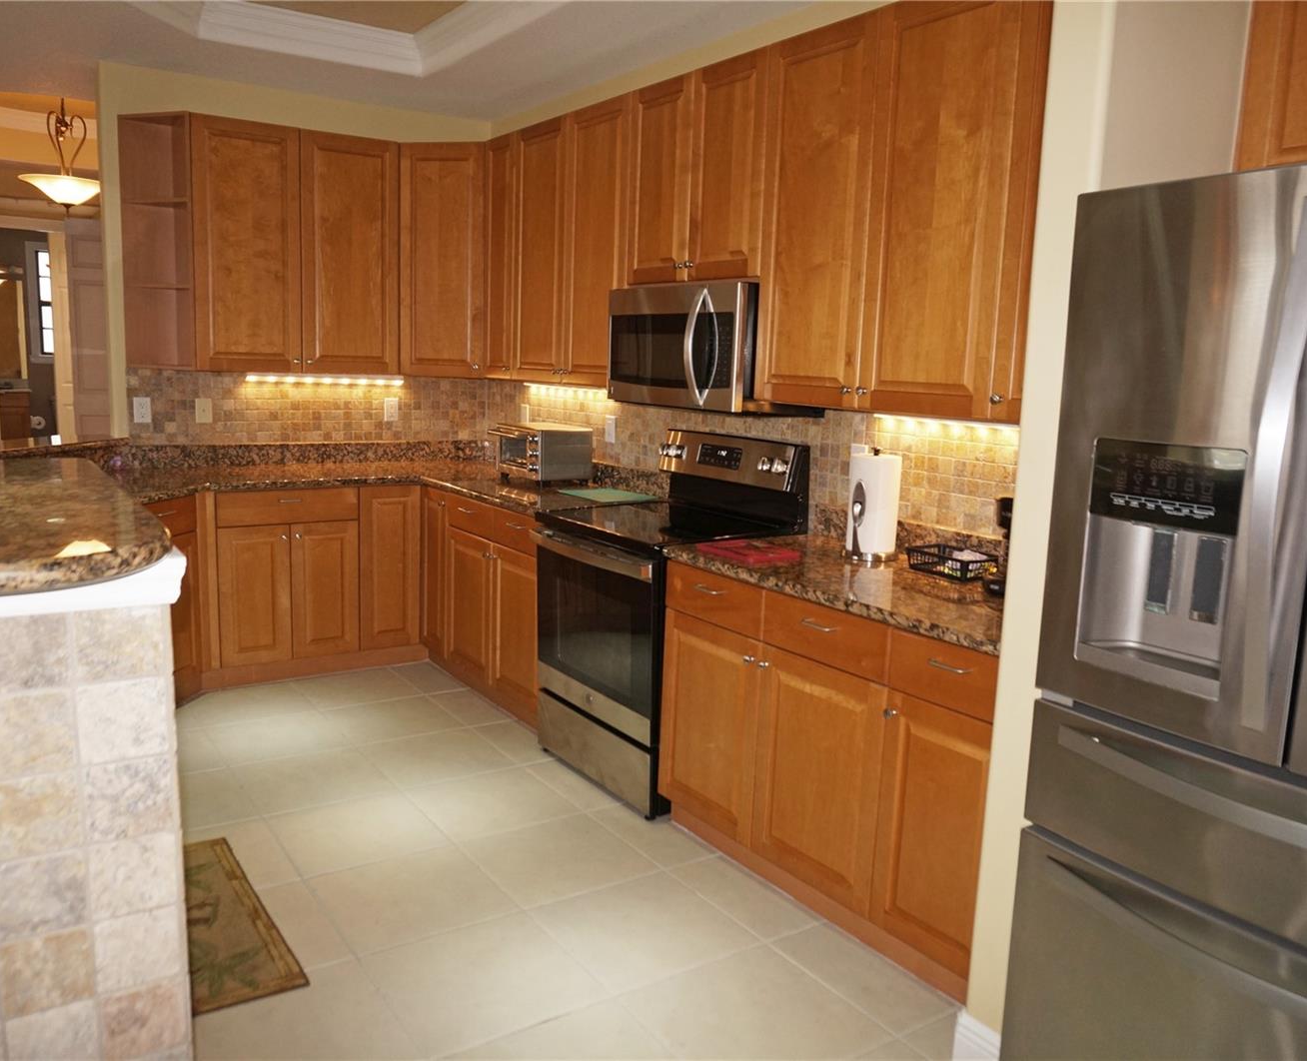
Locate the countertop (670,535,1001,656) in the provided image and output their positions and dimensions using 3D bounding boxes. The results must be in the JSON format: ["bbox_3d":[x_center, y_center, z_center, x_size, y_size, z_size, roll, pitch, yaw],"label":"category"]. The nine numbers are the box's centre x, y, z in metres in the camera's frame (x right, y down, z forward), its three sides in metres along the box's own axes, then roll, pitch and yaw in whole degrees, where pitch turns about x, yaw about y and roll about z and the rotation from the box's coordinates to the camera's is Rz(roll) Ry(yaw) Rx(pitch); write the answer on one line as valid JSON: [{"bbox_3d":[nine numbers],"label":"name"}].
[{"bbox_3d":[0.646,0.143,2.884,0.612,0.035,1.297,-4,11,-33],"label":"countertop"}]

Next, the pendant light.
[{"bbox_3d":[-3.503,-2.247,6.337,0.570,0.730,0.570,-4,11,-33],"label":"pendant light"}]

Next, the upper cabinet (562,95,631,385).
[{"bbox_3d":[-0.093,-1.095,4.147,0.313,1.050,0.475,-4,11,-33],"label":"upper cabinet"}]

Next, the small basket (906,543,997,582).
[{"bbox_3d":[0.830,0.089,2.942,0.160,0.057,0.214,-4,11,-33],"label":"small basket"}]

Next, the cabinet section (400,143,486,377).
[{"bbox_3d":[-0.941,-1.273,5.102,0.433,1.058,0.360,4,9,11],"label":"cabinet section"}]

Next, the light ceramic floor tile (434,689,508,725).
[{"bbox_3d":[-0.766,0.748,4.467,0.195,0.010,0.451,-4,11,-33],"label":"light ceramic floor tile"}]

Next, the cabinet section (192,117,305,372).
[{"bbox_3d":[-1.857,-1.255,4.783,0.455,1.065,0.325,-4,11,-34],"label":"cabinet section"}]

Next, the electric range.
[{"bbox_3d":[0.034,0.283,3.744,0.672,1.219,0.759,-4,11,-33],"label":"electric range"}]

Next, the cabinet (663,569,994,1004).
[{"bbox_3d":[0.625,0.584,3.019,0.621,0.870,1.232,-4,11,-33],"label":"cabinet"}]

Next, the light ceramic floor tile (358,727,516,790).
[{"bbox_3d":[-0.787,0.836,3.911,0.451,0.010,0.451,-4,11,-33],"label":"light ceramic floor tile"}]

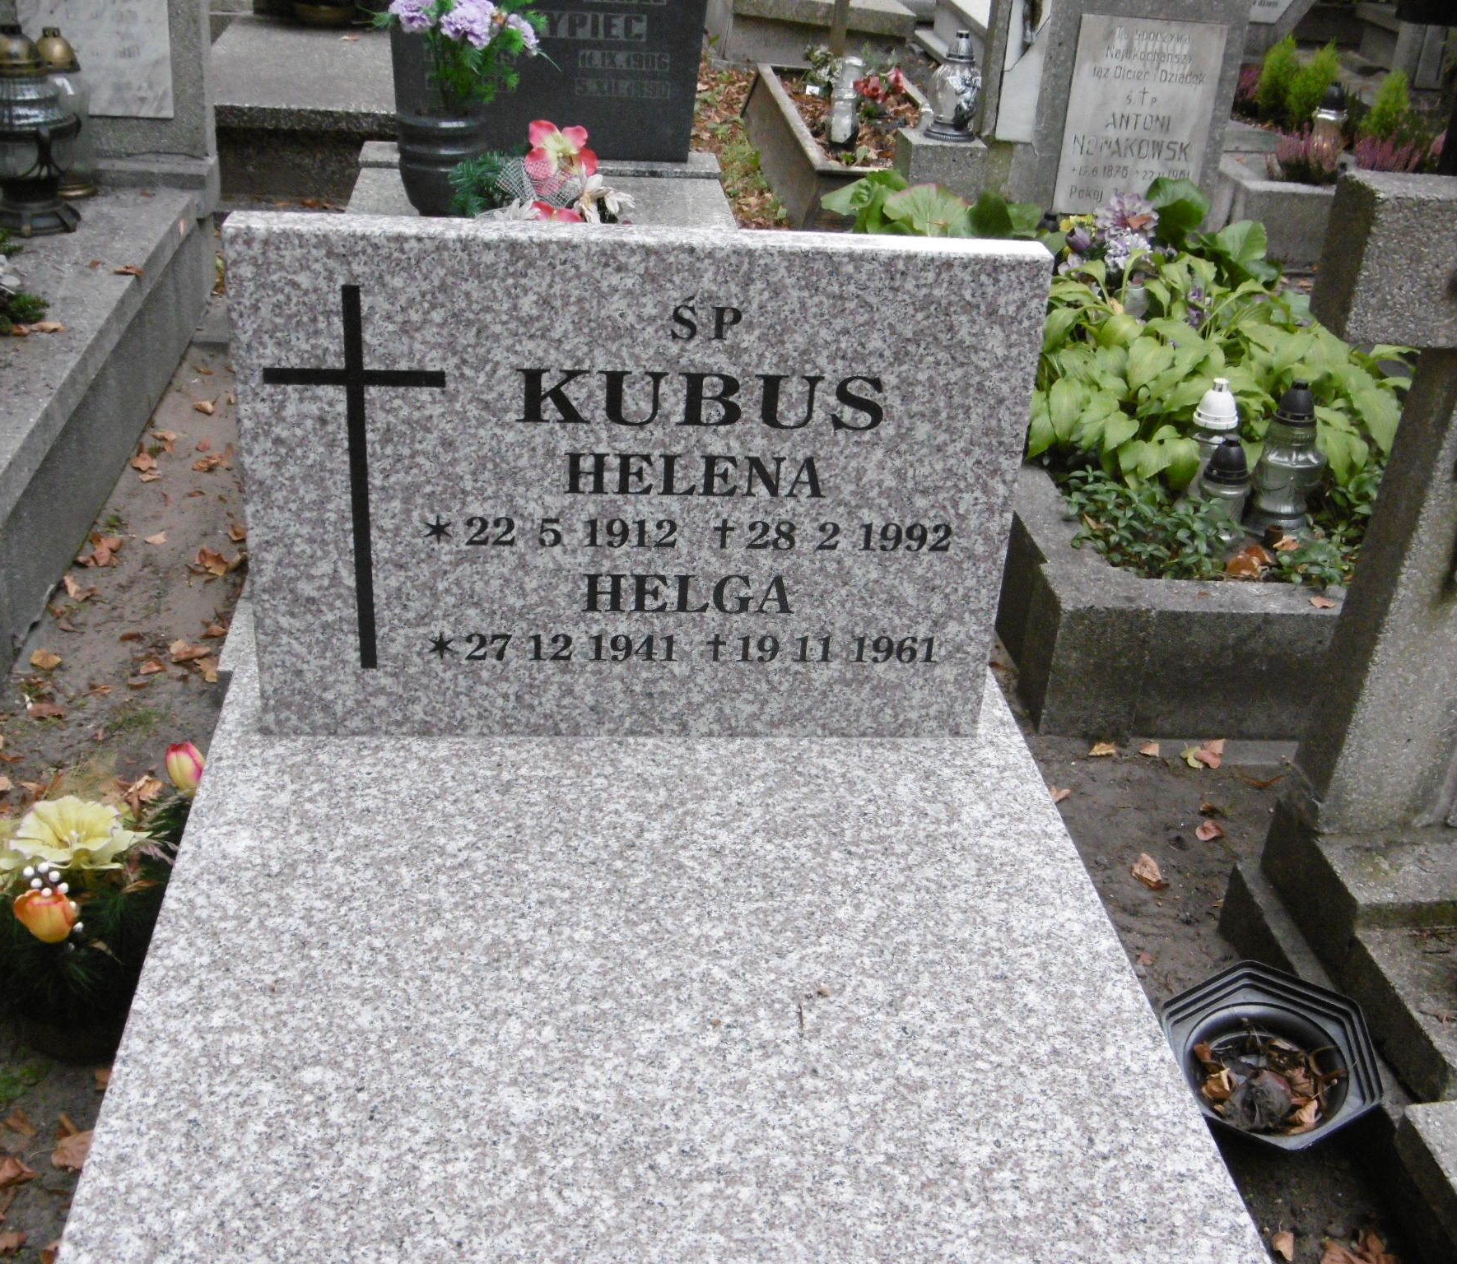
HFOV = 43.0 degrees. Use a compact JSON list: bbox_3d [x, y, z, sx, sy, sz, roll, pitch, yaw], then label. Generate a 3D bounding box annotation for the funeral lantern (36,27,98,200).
[{"bbox_3d":[-1.348,-1.058,3.769,0.130,0.335,0.130,1,29,-6],"label":"funeral lantern"}]

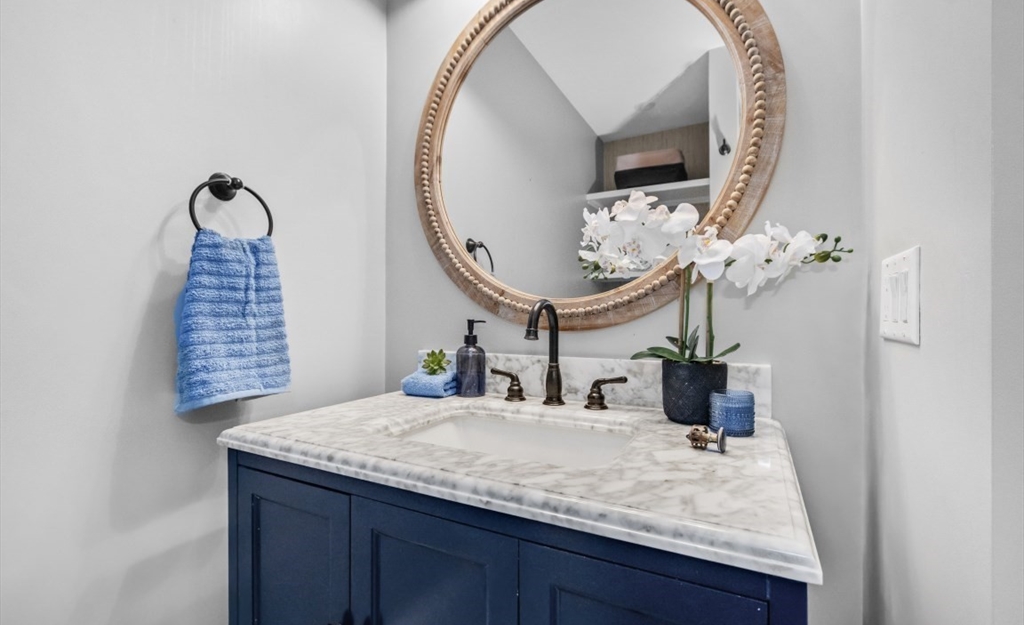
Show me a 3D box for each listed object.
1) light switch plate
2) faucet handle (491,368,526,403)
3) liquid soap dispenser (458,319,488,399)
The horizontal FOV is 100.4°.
[{"bbox_3d":[0.525,-0.020,0.580,0.008,0.117,0.163,0,0,29],"label":"light switch plate"},{"bbox_3d":[-0.010,0.175,1.044,0.094,0.072,0.052,0,0,27],"label":"faucet handle"},{"bbox_3d":[-0.103,0.115,1.098,0.078,0.195,0.074,0,0,0],"label":"liquid soap dispenser"}]

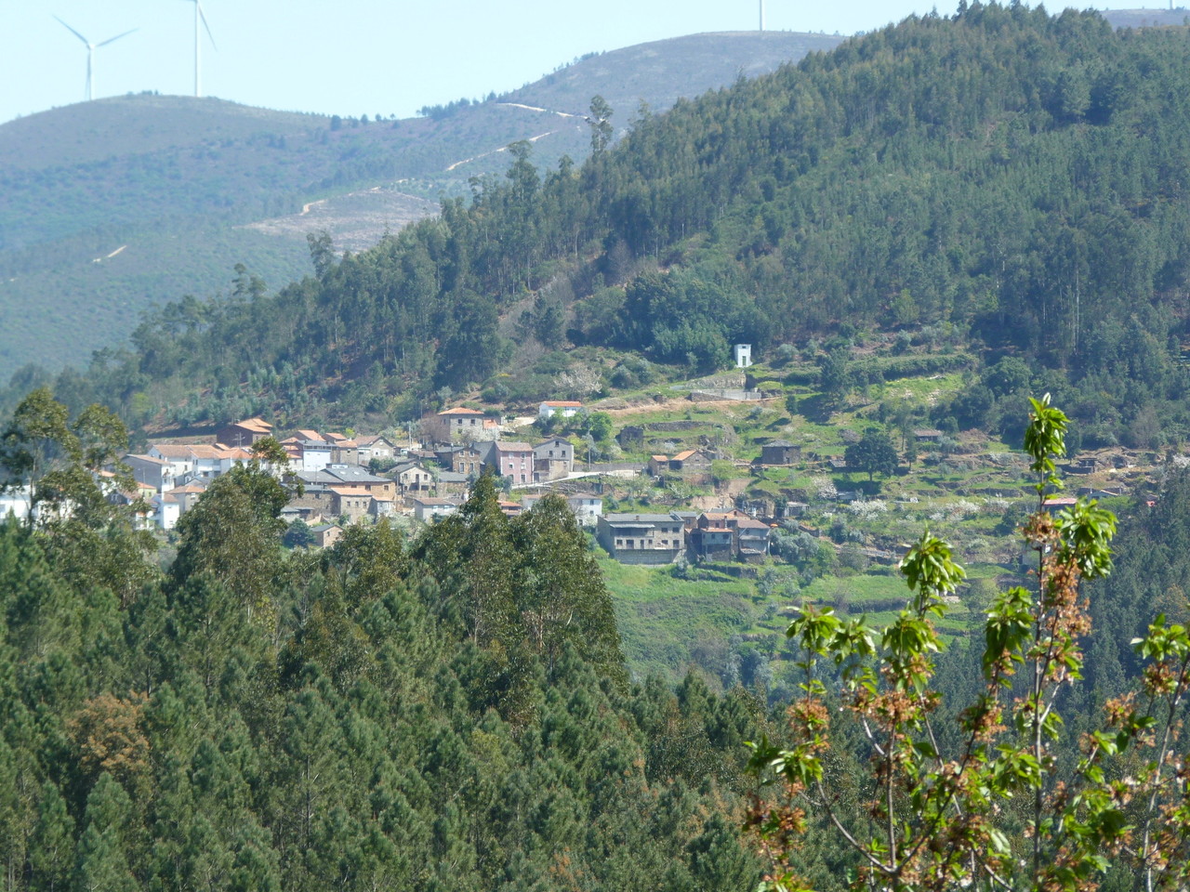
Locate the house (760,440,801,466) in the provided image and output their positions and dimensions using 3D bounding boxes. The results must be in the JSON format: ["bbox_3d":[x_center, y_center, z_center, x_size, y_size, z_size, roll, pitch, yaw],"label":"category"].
[{"bbox_3d":[43.691,1.635,1725.000,5.500,5.700,7.200,-1,2,-40],"label":"house"}]

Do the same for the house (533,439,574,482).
[{"bbox_3d":[-9.459,3.360,1715.000,8.900,9.800,9.500,0,2,7],"label":"house"}]

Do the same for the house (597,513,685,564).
[{"bbox_3d":[10.486,21.070,1670.000,17.800,11.200,10.000,-1,2,-21],"label":"house"}]

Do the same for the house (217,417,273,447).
[{"bbox_3d":[-83.414,-3.226,1745.000,9.800,7.300,8.200,1,2,35],"label":"house"}]

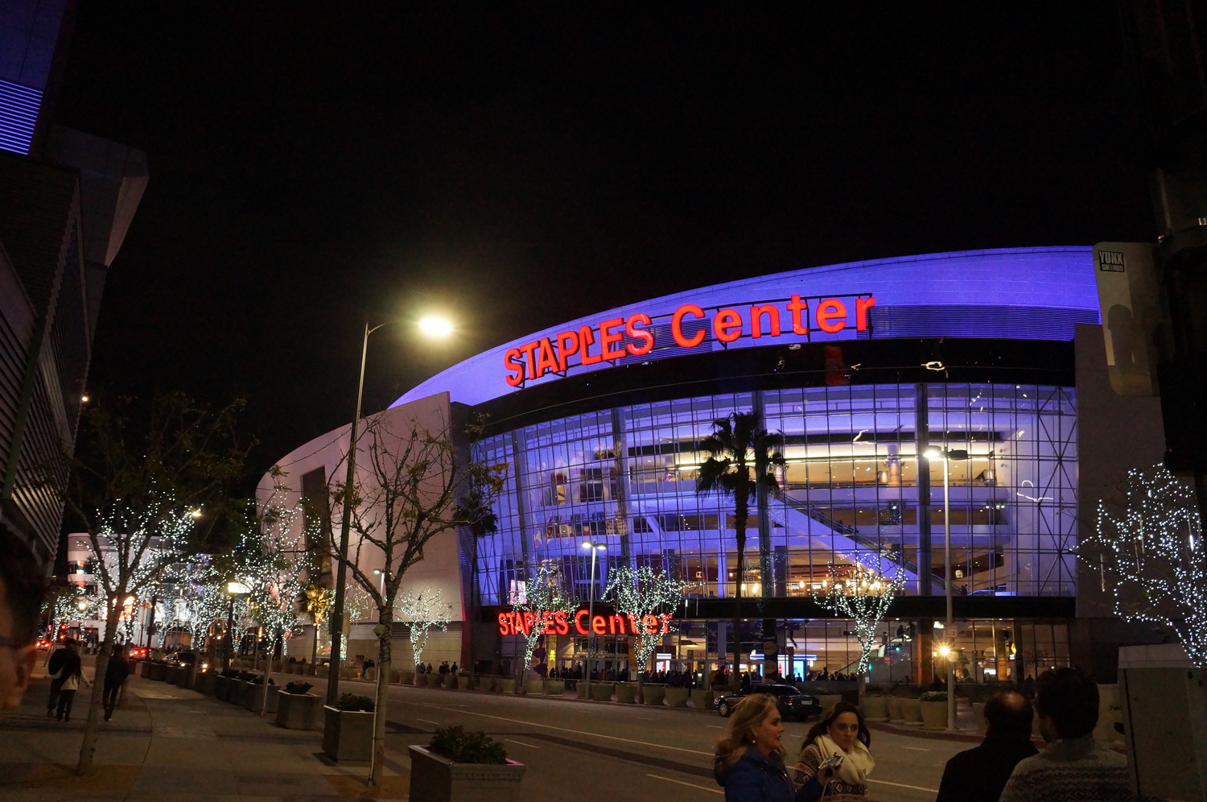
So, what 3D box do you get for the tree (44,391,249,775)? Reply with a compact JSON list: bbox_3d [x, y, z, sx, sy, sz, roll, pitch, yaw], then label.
[{"bbox_3d":[-6.913,2.596,13.528,2.750,5.400,2.750,10,-18,-26],"label":"tree"}]

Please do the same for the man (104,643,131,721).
[{"bbox_3d":[-11.520,6.604,21.335,0.500,1.700,0.450,10,-18,-26],"label":"man"}]

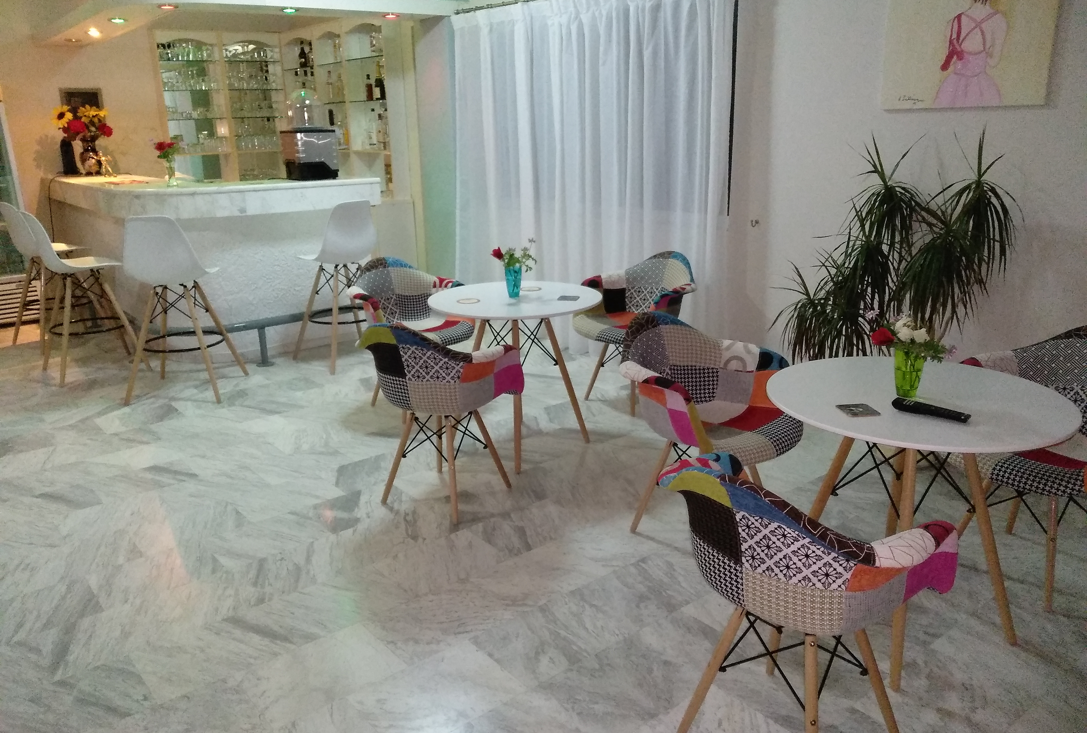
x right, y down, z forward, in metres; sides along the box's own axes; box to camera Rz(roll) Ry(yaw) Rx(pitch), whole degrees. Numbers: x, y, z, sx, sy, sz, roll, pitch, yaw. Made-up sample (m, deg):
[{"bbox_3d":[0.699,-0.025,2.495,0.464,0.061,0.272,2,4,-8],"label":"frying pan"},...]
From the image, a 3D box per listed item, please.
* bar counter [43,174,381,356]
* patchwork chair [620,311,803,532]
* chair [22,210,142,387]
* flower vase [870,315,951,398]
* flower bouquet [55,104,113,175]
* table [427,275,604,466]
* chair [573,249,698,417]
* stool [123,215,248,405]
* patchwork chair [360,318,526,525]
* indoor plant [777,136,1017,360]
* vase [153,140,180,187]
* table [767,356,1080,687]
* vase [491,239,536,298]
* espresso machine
[{"bbox_3d":[-2.628,-0.889,6.434,1.970,1.155,2.600,-11,19,-29],"label":"bar counter"},{"bbox_3d":[0.594,0.241,2.964,0.635,0.810,0.595,-15,21,-38],"label":"patchwork chair"},{"bbox_3d":[-2.968,-0.486,5.267,0.540,1.060,0.530,-14,20,-35],"label":"chair"},{"bbox_3d":[1.032,-0.035,2.277,0.215,0.235,0.180,6,18,24],"label":"flower vase"},{"bbox_3d":[-3.814,-1.876,6.767,0.440,0.553,0.360,-10,19,-27],"label":"flower bouquet"},{"bbox_3d":[-0.126,0.033,3.849,0.800,0.730,0.800,-1,16,0],"label":"table"},{"bbox_3d":[0.485,-0.201,4.449,0.610,0.810,0.620,-15,21,-39],"label":"chair"},{"bbox_3d":[-2.171,-0.374,4.836,0.540,1.070,0.545,-2,16,-1],"label":"stool"},{"bbox_3d":[-0.414,0.158,3.335,0.635,0.810,0.595,8,19,30],"label":"patchwork chair"},{"bbox_3d":[1.593,-0.283,3.536,1.020,1.430,0.860,12,21,38],"label":"indoor plant"},{"bbox_3d":[-2.560,-1.361,5.483,0.155,0.285,0.180,-11,19,-29],"label":"vase"},{"bbox_3d":[1.053,0.433,2.410,0.800,0.732,0.800,4,17,19],"label":"table"},{"bbox_3d":[-0.132,-0.448,3.743,0.205,0.262,0.180,-2,16,0],"label":"vase"},{"bbox_3d":[-1.678,-1.664,5.808,0.290,0.640,0.380,-11,19,-29],"label":"espresso machine"}]

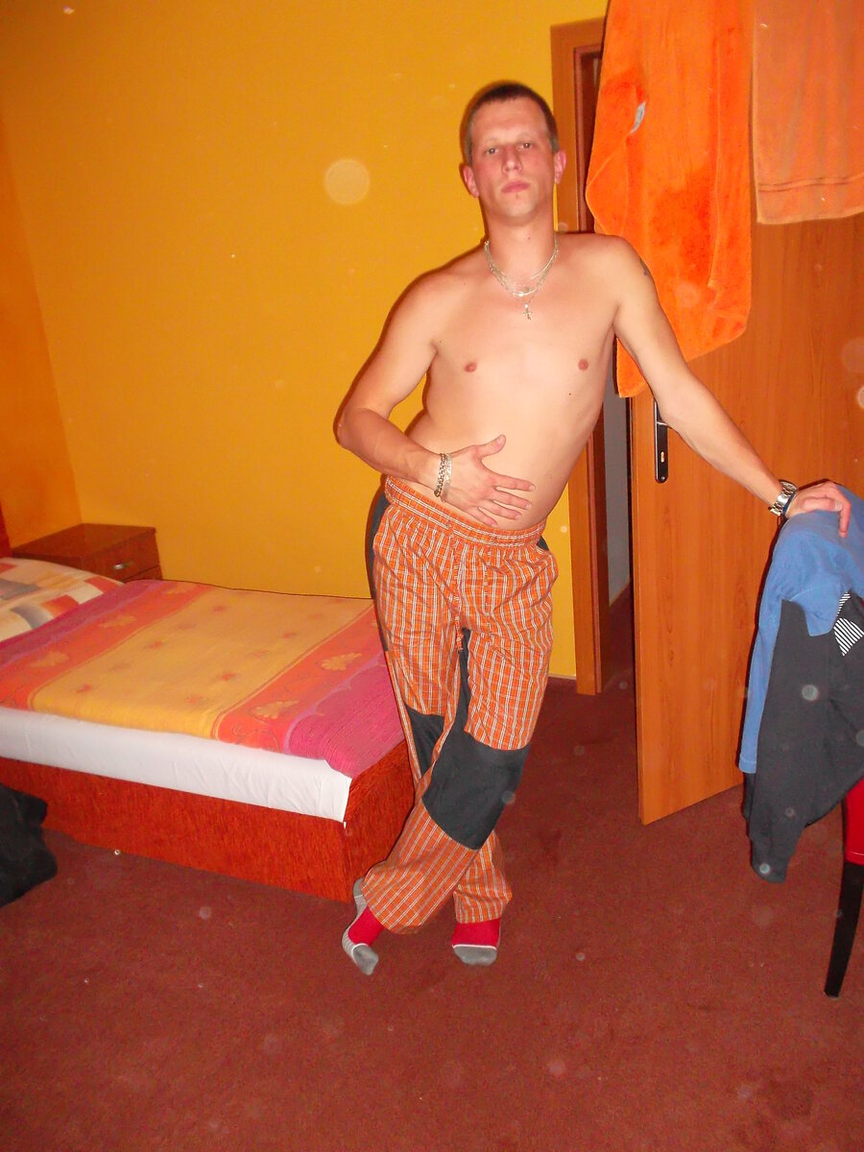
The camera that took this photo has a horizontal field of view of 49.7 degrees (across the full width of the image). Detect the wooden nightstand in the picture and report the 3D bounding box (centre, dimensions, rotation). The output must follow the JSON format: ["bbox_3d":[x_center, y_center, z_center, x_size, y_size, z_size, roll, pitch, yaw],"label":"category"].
[{"bbox_3d":[-1.418,0.113,3.924,0.421,0.551,0.427,3,18,26],"label":"wooden nightstand"}]

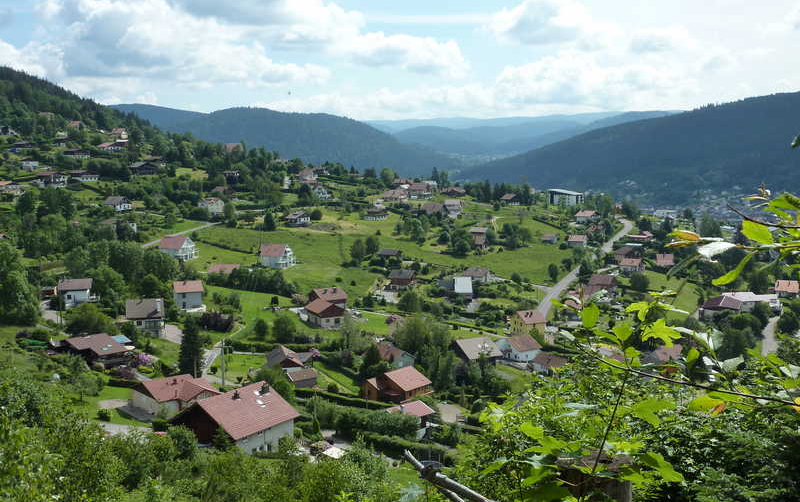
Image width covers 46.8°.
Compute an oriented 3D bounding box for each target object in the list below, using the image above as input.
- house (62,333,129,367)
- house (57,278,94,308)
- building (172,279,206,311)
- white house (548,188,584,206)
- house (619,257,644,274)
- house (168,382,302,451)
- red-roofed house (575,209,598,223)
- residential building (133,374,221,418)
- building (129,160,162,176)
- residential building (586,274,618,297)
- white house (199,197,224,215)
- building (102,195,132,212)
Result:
[{"bbox_3d":[-74.930,24.200,226.000,13.600,6.000,12.500,5,9,37],"label":"house"},{"bbox_3d":[-105.900,13.090,302.000,10.370,7.930,8.640,-2,7,-14],"label":"house"},{"bbox_3d":[-66.400,14.000,290.600,9.000,8.700,9.000,-2,8,-15],"label":"building"},{"bbox_3d":[144.480,-45.500,805.890,11.000,14.000,34.000,-5,9,-35],"label":"white house"},{"bbox_3d":[121.516,7.851,485.000,10.300,7.300,8.500,3,8,25],"label":"house"},{"bbox_3d":[-27.210,27.620,152.000,15.000,8.600,15.000,5,9,34],"label":"house"},{"bbox_3d":[125.700,-22.600,620.100,11.000,7.500,10.000,5,9,34],"label":"red-roofed house"},{"bbox_3d":[-38.270,24.490,158.000,12.320,5.460,10.270,-5,8,-35],"label":"residential building"},{"bbox_3d":[-115.630,-37.480,420.000,10.200,5.800,11.300,-6,9,-38],"label":"building"},{"bbox_3d":[90.313,15.156,412.000,9.800,8.800,9.200,4,8,26],"label":"residential building"},{"bbox_3d":[-92.830,-22.040,455.000,9.440,8.120,9.440,-5,8,-35],"label":"white house"},{"bbox_3d":[-146.707,-24.470,480.000,12.000,7.300,10.000,3,8,25],"label":"building"}]

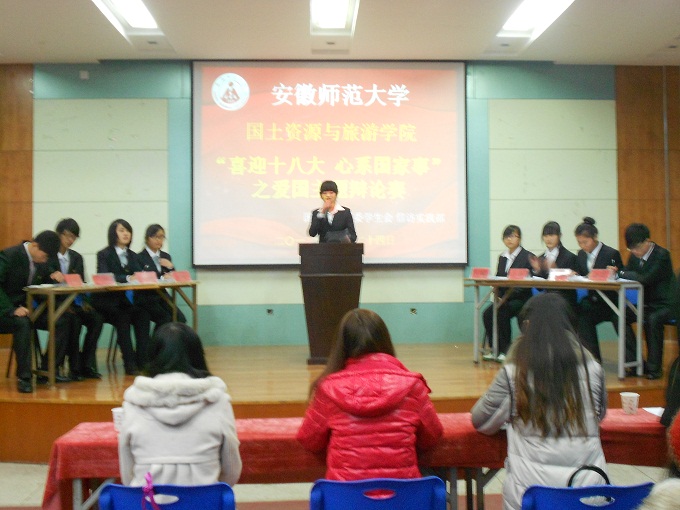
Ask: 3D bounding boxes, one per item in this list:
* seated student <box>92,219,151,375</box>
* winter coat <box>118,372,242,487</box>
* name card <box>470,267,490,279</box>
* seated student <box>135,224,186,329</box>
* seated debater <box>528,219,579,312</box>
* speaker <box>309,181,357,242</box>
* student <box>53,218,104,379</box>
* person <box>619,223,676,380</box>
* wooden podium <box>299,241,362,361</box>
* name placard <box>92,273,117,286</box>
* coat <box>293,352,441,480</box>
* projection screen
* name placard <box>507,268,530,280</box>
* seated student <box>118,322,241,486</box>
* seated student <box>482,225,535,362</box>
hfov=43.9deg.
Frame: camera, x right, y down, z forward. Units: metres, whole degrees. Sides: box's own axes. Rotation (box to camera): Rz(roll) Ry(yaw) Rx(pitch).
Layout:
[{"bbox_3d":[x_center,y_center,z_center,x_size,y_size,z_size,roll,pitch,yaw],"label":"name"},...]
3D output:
[{"bbox_3d":[-1.890,0.339,7.446,0.460,1.290,0.740,-1,1,-36],"label":"seated student"},{"bbox_3d":[-0.530,0.695,2.870,0.440,0.610,0.440,-1,0,-3],"label":"winter coat"},{"bbox_3d":[1.263,0.165,7.580,0.190,0.100,0.080,0,1,41],"label":"name card"},{"bbox_3d":[-1.603,0.348,7.708,0.450,1.260,0.740,-1,1,-37],"label":"seated student"},{"bbox_3d":[1.841,0.322,7.526,0.460,1.270,0.740,0,1,40],"label":"seated debater"},{"bbox_3d":[-0.080,0.136,8.100,0.470,1.700,0.360,-1,0,-2],"label":"speaker"},{"bbox_3d":[-2.215,0.341,7.130,0.480,1.300,0.740,-1,1,-32],"label":"student"},{"bbox_3d":[2.568,0.353,7.030,0.700,1.230,0.480,-1,0,-38],"label":"person"},{"bbox_3d":[-0.078,0.416,7.780,0.575,1.100,0.480,0,1,-2],"label":"wooden podium"},{"bbox_3d":[-1.970,0.211,7.050,0.085,0.100,0.200,0,0,41],"label":"name placard"},{"bbox_3d":[0.093,0.645,2.930,0.500,0.620,0.450,-1,0,-3],"label":"coat"},{"bbox_3d":[-0.109,-1.005,9.250,3.000,2.250,0.050,-1,0,-2],"label":"projection screen"},{"bbox_3d":[1.574,0.175,7.450,0.085,0.100,0.200,-1,1,-42],"label":"name placard"},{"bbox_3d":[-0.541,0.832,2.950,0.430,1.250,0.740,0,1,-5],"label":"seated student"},{"bbox_3d":[1.529,0.335,7.827,0.450,1.240,0.700,0,1,38],"label":"seated student"}]

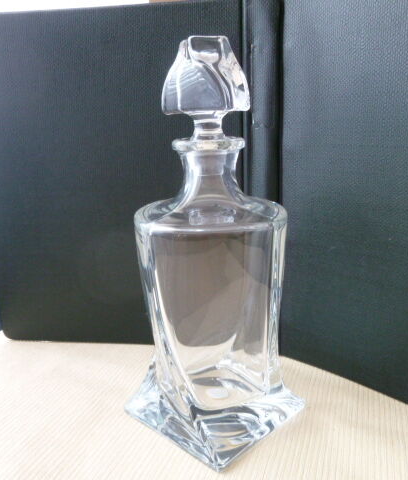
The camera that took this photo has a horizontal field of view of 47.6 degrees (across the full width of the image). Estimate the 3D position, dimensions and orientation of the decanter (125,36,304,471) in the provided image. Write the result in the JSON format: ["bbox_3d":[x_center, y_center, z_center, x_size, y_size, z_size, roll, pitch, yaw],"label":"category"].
[{"bbox_3d":[0.005,0.000,0.363,0.112,0.295,0.112,12,20,43],"label":"decanter"}]

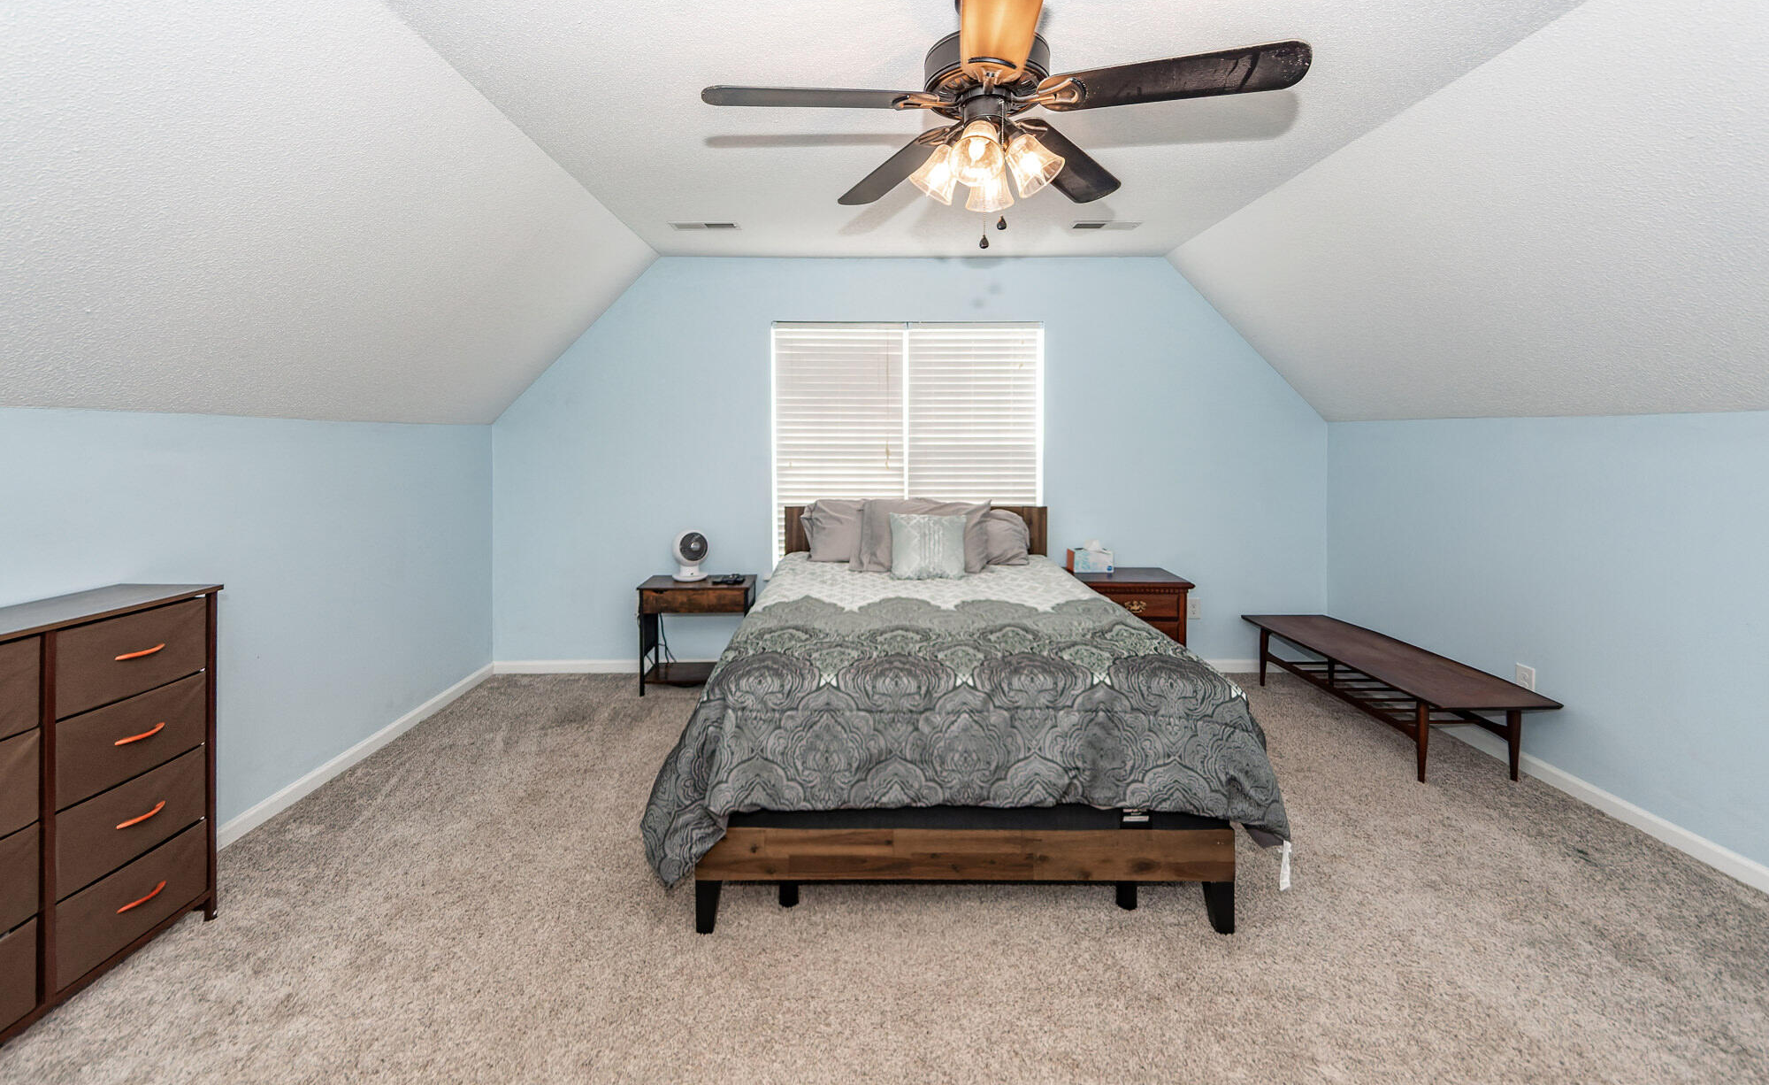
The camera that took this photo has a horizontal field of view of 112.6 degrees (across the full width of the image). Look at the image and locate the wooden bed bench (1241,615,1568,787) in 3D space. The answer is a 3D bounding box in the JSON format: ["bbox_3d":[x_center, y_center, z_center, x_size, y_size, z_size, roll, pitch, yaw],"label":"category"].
[{"bbox_3d":[2.570,0.768,3.121,0.546,0.381,1.298,0,8,-1],"label":"wooden bed bench"}]

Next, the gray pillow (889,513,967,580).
[{"bbox_3d":[0.239,0.018,3.244,0.433,0.391,0.154,0,-12,-1],"label":"gray pillow"}]

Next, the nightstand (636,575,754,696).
[{"bbox_3d":[-1.151,0.562,3.626,0.628,0.618,0.371,0,8,-1],"label":"nightstand"}]

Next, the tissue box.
[{"bbox_3d":[1.288,0.113,3.682,0.242,0.118,0.129,0,8,-1],"label":"tissue box"}]

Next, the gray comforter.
[{"bbox_3d":[0.247,0.579,2.691,1.957,0.721,1.916,0,8,-1],"label":"gray comforter"}]

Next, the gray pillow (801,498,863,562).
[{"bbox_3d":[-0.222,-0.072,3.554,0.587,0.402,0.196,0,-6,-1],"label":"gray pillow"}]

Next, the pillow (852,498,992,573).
[{"bbox_3d":[0.220,-0.044,3.430,0.793,0.433,0.206,0,-7,-1],"label":"pillow"}]

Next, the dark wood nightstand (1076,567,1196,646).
[{"bbox_3d":[1.406,0.546,3.512,0.639,0.687,0.474,0,8,-1],"label":"dark wood nightstand"}]

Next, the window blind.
[{"bbox_3d":[0.147,-0.625,3.790,1.689,1.524,0.082,0,8,-1],"label":"window blind"}]

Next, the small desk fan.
[{"bbox_3d":[-1.205,0.086,3.677,0.211,0.293,0.206,-4,9,-25],"label":"small desk fan"}]

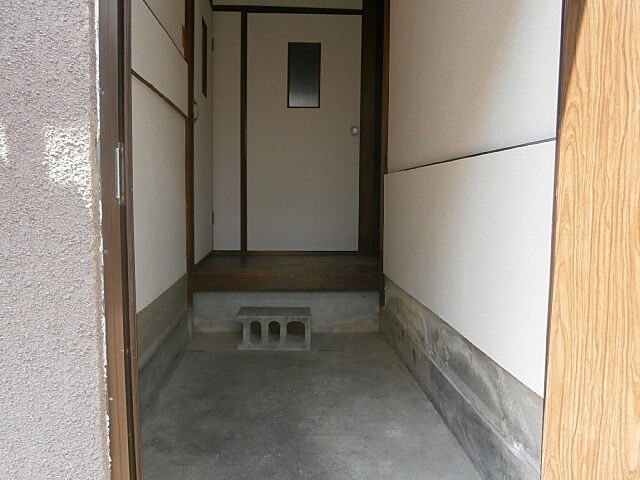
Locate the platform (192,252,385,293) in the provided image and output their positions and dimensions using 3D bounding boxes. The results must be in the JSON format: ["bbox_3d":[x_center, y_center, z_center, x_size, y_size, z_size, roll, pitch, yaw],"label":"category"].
[{"bbox_3d":[-0.218,0.219,3.365,1.140,0.112,0.960,1,5,-2],"label":"platform"}]

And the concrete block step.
[{"bbox_3d":[-0.246,0.490,2.656,0.390,0.190,0.190,1,5,-2],"label":"concrete block step"}]

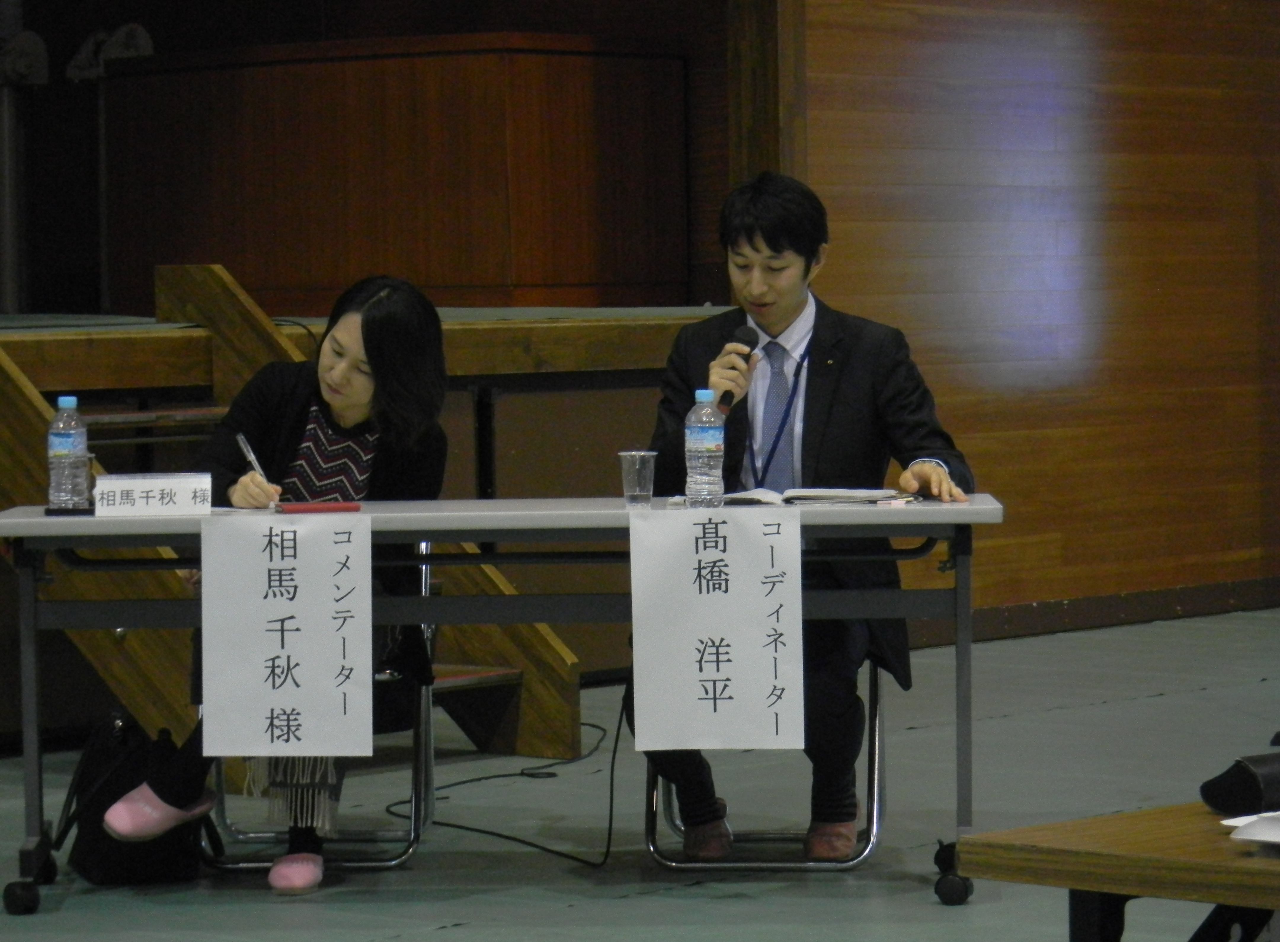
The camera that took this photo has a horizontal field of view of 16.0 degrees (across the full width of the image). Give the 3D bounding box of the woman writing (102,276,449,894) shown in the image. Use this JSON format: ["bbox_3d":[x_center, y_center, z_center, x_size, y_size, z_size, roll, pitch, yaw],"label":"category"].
[{"bbox_3d":[-0.688,0.194,8.615,0.630,1.120,0.820,0,2,12],"label":"woman writing"}]

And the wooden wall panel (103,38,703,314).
[{"bbox_3d":[-0.956,-1.079,16.958,2.210,0.980,0.910,2,3,44],"label":"wooden wall panel"}]

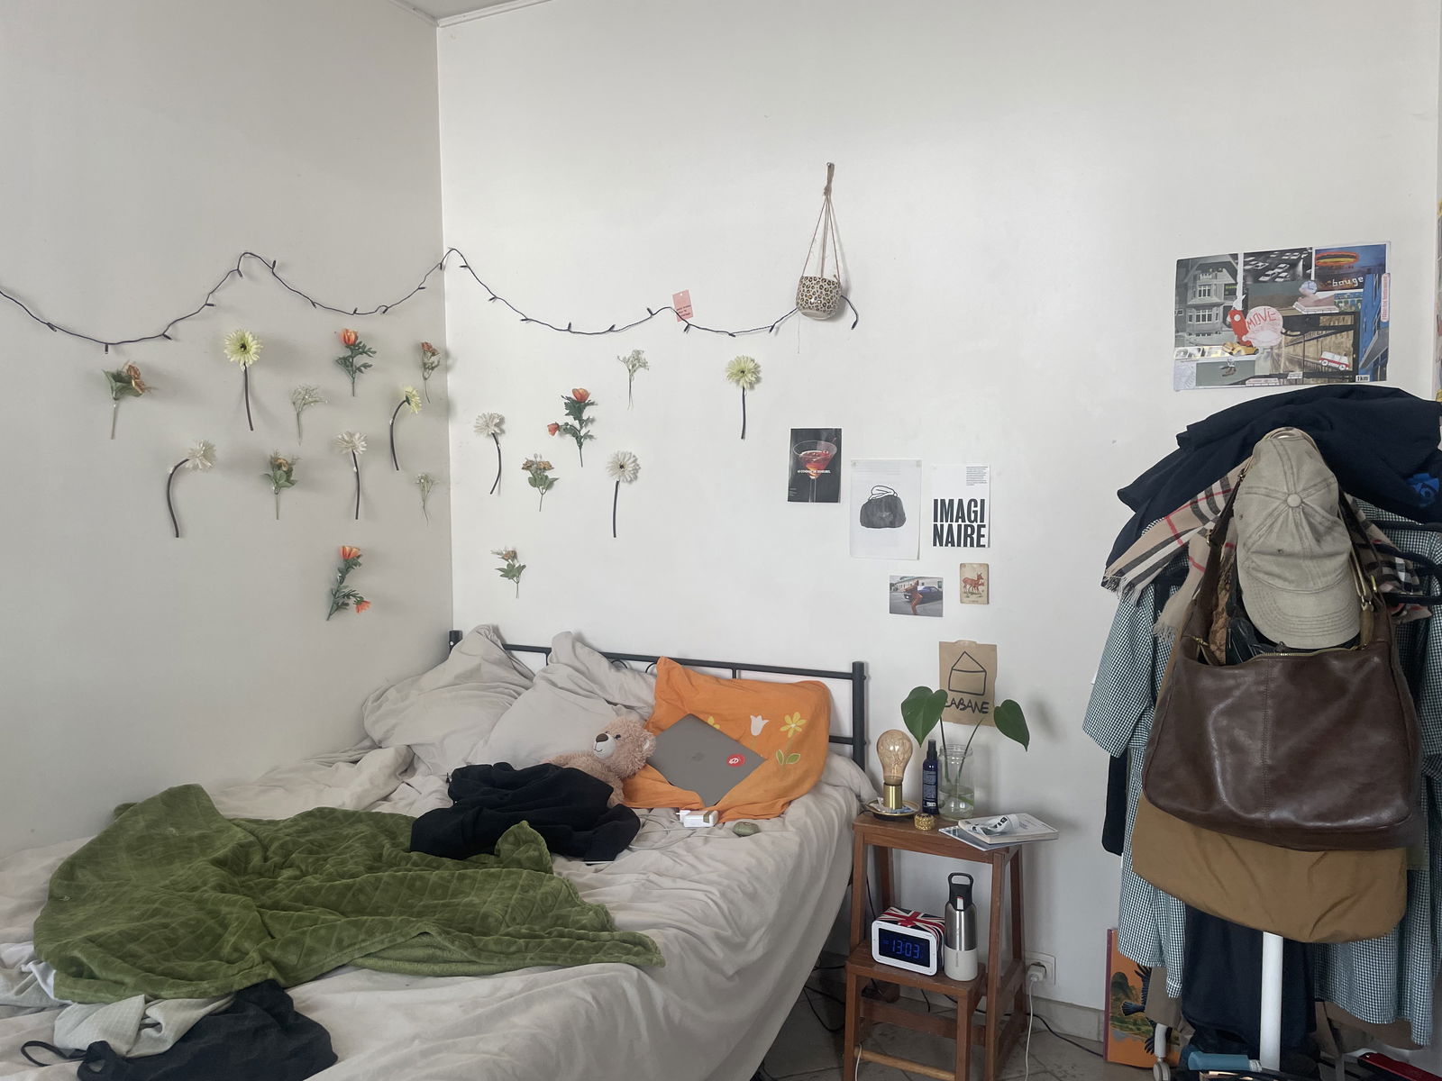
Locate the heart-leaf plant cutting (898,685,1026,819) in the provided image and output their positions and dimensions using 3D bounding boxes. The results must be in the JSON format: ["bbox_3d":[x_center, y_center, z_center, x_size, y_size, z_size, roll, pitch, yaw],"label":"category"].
[{"bbox_3d":[0.589,0.507,2.614,0.300,0.300,0.170,1,4,27],"label":"heart-leaf plant cutting"}]

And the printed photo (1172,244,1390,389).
[{"bbox_3d":[1.245,-0.494,2.420,0.424,0.301,0.008,2,4,28],"label":"printed photo"}]

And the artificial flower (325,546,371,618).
[{"bbox_3d":[-1.066,0.121,3.095,0.065,0.210,0.140,1,4,27],"label":"artificial flower"}]

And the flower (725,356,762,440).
[{"bbox_3d":[0.063,-0.397,3.028,0.100,0.232,0.050,1,4,28],"label":"flower"}]

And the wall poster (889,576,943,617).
[{"bbox_3d":[0.515,0.148,2.856,0.145,0.103,0.004,1,4,27],"label":"wall poster"}]

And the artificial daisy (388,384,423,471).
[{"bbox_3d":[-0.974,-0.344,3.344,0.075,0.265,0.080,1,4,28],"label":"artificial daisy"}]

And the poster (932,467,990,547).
[{"bbox_3d":[0.612,-0.087,2.763,0.150,0.212,0.009,1,4,27],"label":"poster"}]

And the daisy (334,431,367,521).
[{"bbox_3d":[-1.081,-0.187,3.161,0.060,0.260,0.080,1,4,28],"label":"daisy"}]

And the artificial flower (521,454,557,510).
[{"bbox_3d":[-0.567,-0.177,3.376,0.098,0.176,0.050,1,4,28],"label":"artificial flower"}]

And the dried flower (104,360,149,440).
[{"bbox_3d":[-1.380,-0.323,2.511,0.090,0.182,0.090,1,4,27],"label":"dried flower"}]

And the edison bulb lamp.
[{"bbox_3d":[0.440,0.579,2.737,0.092,0.204,0.092,1,4,27],"label":"edison bulb lamp"}]

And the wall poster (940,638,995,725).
[{"bbox_3d":[0.638,0.372,2.799,0.146,0.214,0.008,1,4,28],"label":"wall poster"}]

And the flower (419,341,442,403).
[{"bbox_3d":[-0.910,-0.529,3.390,0.055,0.183,0.078,1,4,27],"label":"flower"}]

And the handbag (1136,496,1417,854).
[{"bbox_3d":[0.758,0.158,1.470,0.325,0.475,0.130,1,4,27],"label":"handbag"}]

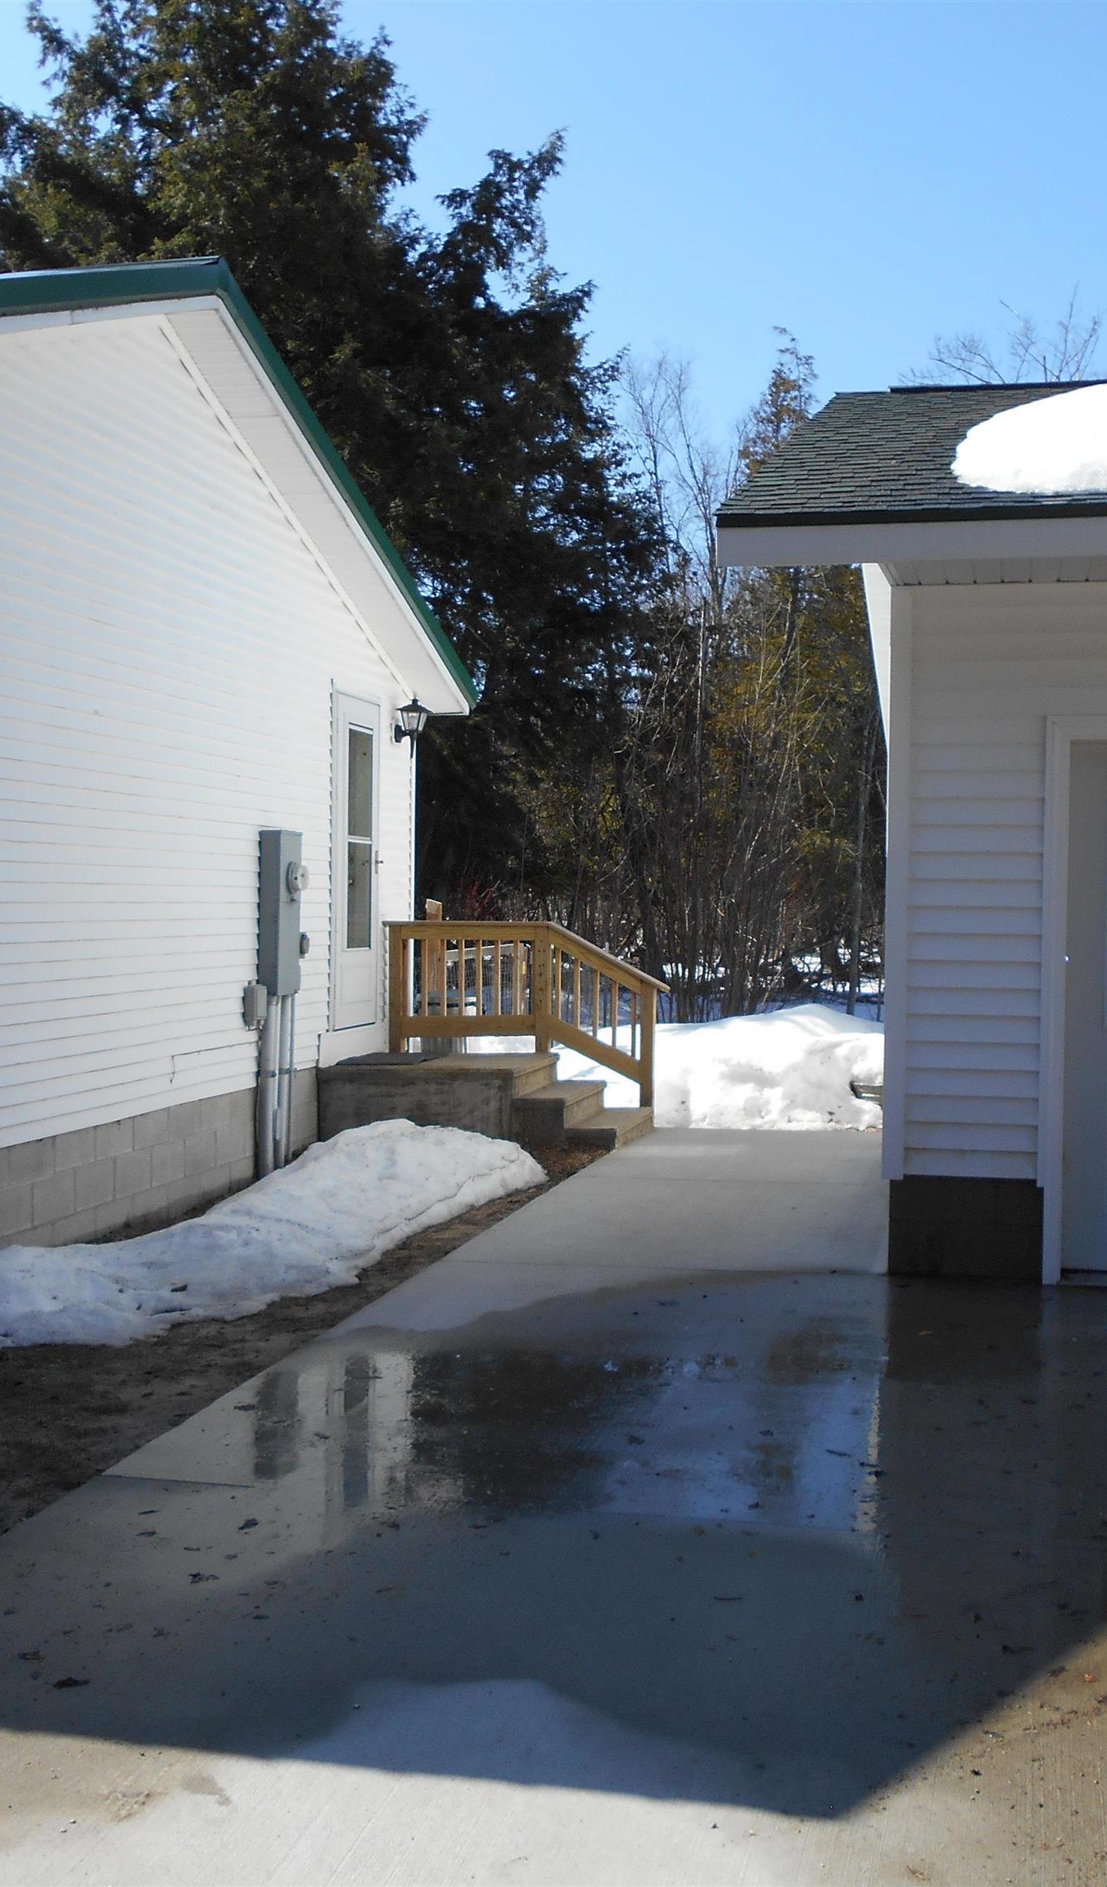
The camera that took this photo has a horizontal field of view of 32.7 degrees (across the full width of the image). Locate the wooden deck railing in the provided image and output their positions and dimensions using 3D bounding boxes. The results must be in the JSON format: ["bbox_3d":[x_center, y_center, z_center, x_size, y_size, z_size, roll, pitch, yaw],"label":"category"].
[{"bbox_3d":[-0.200,0.453,12.287,1.890,1.172,0.130,1,1,14],"label":"wooden deck railing"}]

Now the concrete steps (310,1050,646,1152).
[{"bbox_3d":[-0.379,0.970,11.792,1.860,0.460,1.170,1,1,14],"label":"concrete steps"}]

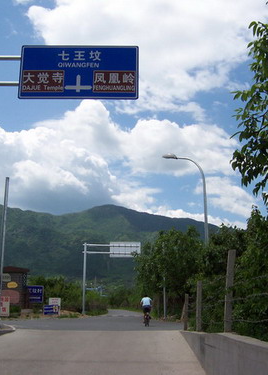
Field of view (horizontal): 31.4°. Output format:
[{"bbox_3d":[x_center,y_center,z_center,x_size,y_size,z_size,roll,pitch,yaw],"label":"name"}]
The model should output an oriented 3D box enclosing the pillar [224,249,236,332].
[{"bbox_3d":[1.728,1.848,8.540,0.150,1.460,0.150,5,-13,3],"label":"pillar"}]

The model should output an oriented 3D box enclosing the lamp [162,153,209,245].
[{"bbox_3d":[2.609,2.506,24.034,2.223,8.798,0.350,0,-13,0],"label":"lamp"}]

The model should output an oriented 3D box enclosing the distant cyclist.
[{"bbox_3d":[0.655,6.456,24.995,0.600,1.547,1.720,0,-13,1],"label":"distant cyclist"}]

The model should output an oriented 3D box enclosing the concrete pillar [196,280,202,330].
[{"bbox_3d":[1.946,3.518,14.128,0.150,1.460,0.150,3,-13,3],"label":"concrete pillar"}]

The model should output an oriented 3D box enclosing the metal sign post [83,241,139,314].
[{"bbox_3d":[-2.196,8.776,46.195,5.642,6.762,0.450,0,-13,0],"label":"metal sign post"}]

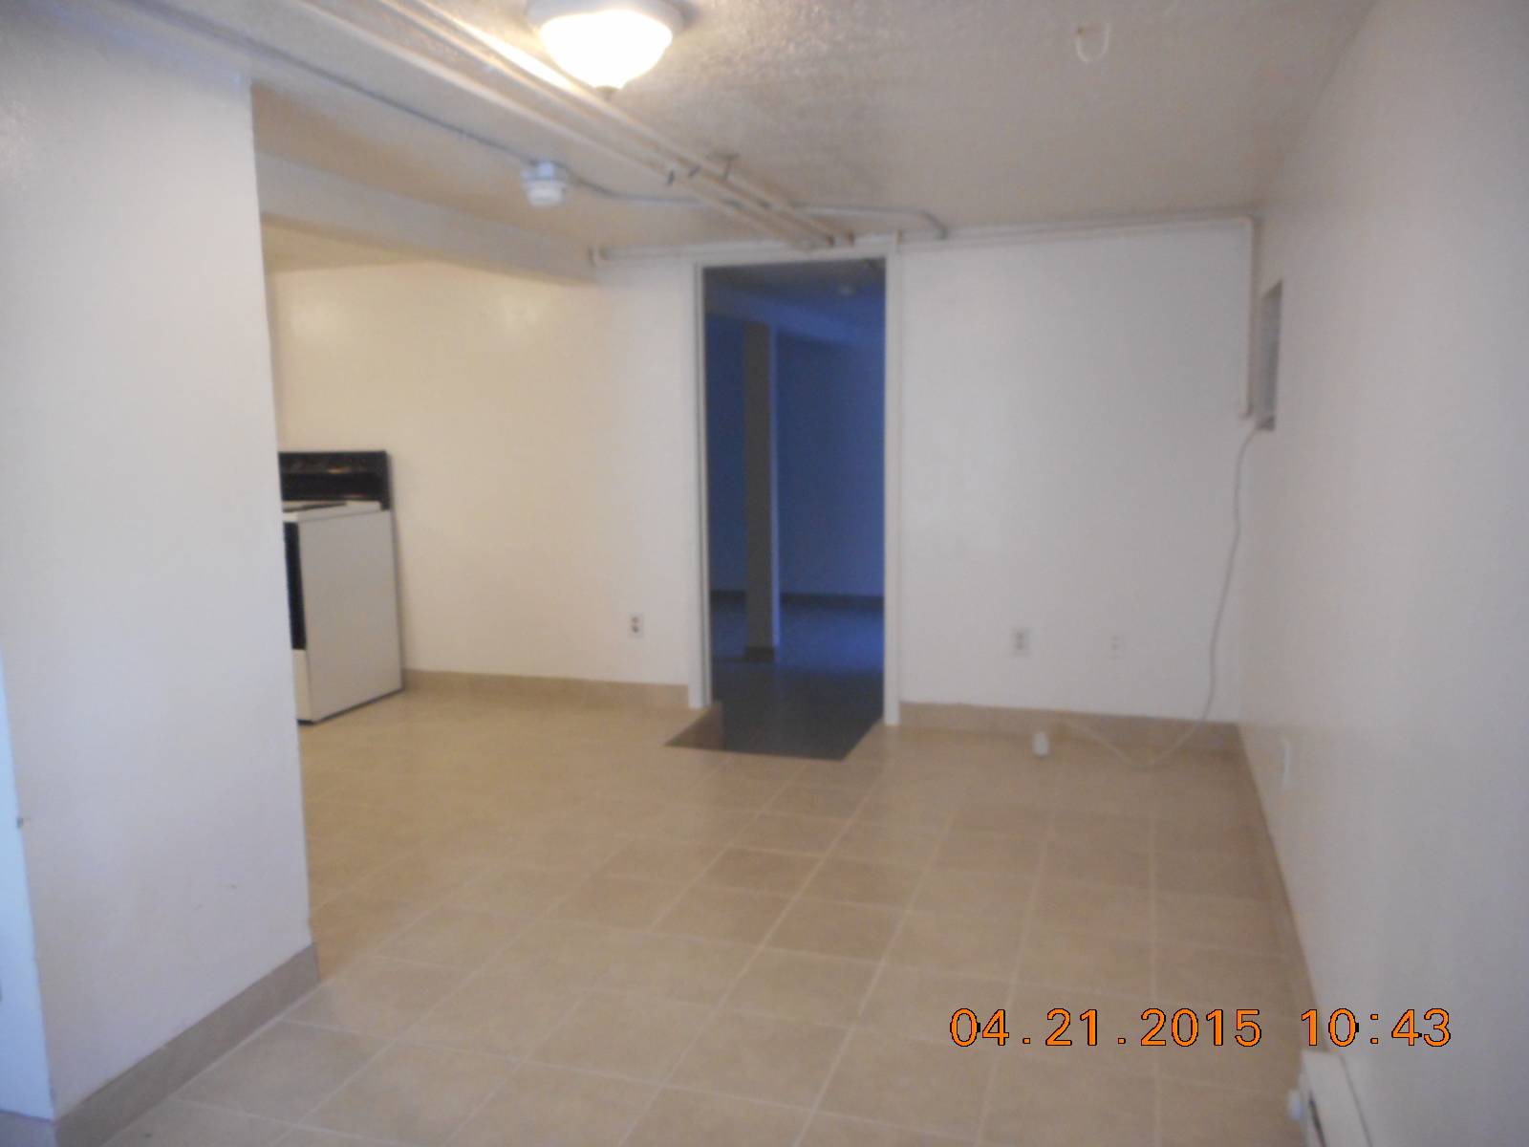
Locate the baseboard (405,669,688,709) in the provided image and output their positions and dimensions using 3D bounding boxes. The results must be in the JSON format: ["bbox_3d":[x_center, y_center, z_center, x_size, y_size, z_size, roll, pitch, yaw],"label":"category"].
[{"bbox_3d":[-1.079,0.561,5.324,1.530,0.110,0.015,1,8,19],"label":"baseboard"}]

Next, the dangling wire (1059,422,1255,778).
[{"bbox_3d":[1.490,0.084,4.180,0.660,1.250,0.300,1,8,18],"label":"dangling wire"}]

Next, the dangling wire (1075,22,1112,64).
[{"bbox_3d":[0.651,-1.052,2.188,0.065,0.075,0.012,1,8,18],"label":"dangling wire"}]

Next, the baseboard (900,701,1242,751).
[{"bbox_3d":[1.216,0.621,4.504,1.360,0.110,0.015,1,8,19],"label":"baseboard"}]

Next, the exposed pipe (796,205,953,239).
[{"bbox_3d":[0.429,-1.317,4.138,0.440,0.035,0.550,1,8,18],"label":"exposed pipe"}]

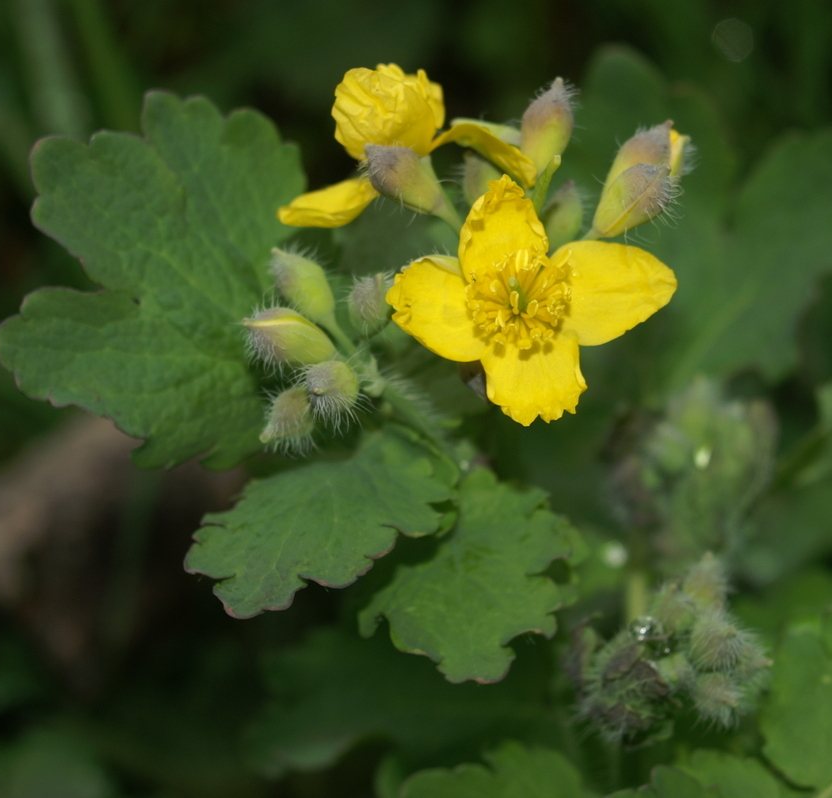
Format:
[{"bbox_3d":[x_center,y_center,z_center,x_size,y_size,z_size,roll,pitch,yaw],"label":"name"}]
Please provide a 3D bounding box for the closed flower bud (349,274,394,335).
[{"bbox_3d":[-0.004,-0.008,0.329,0.004,0.005,0.004,9,34,0],"label":"closed flower bud"}]

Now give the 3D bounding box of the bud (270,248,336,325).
[{"bbox_3d":[-0.009,-0.009,0.331,0.004,0.007,0.004,-35,11,0],"label":"bud"}]

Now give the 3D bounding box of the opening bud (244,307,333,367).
[{"bbox_3d":[-0.010,-0.005,0.329,0.008,0.005,0.005,20,0,-12],"label":"opening bud"}]

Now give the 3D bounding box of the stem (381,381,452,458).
[{"bbox_3d":[0.000,0.002,0.331,0.002,0.009,0.002,-44,18,0],"label":"stem"}]

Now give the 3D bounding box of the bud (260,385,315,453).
[{"bbox_3d":[-0.010,0.002,0.324,0.005,0.004,0.004,-39,90,-22],"label":"bud"}]

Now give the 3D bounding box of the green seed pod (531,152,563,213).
[{"bbox_3d":[0.011,-0.019,0.352,0.002,0.006,0.002,18,9,0],"label":"green seed pod"}]

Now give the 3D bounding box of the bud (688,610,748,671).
[{"bbox_3d":[0.026,0.021,0.341,0.004,0.004,0.005,0,-9,-24],"label":"bud"}]

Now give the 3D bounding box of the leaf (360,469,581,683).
[{"bbox_3d":[0.005,0.015,0.333,0.018,0.004,0.019,0,60,0],"label":"leaf"}]

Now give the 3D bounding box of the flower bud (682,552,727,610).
[{"bbox_3d":[0.025,0.016,0.347,0.004,0.006,0.004,9,15,0],"label":"flower bud"}]

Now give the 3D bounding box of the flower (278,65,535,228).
[{"bbox_3d":[-0.001,-0.021,0.330,0.021,0.010,0.011,0,40,0],"label":"flower"}]

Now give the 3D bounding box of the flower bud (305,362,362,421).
[{"bbox_3d":[-0.007,-0.001,0.322,0.004,0.004,0.006,0,12,28],"label":"flower bud"}]

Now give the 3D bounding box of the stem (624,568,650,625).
[{"bbox_3d":[0.020,0.018,0.365,0.002,0.006,0.002,0,24,0],"label":"stem"}]

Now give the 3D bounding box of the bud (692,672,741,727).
[{"bbox_3d":[0.026,0.026,0.342,0.004,0.004,0.005,-4,13,-18],"label":"bud"}]

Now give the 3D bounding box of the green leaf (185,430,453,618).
[{"bbox_3d":[-0.007,0.010,0.329,0.024,0.006,0.014,-20,52,-8],"label":"green leaf"}]

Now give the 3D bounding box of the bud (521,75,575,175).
[{"bbox_3d":[0.011,-0.023,0.334,0.004,0.008,0.004,18,6,0],"label":"bud"}]

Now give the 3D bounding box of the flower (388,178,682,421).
[{"bbox_3d":[0.009,-0.008,0.330,0.024,0.010,0.021,-1,71,3],"label":"flower"}]

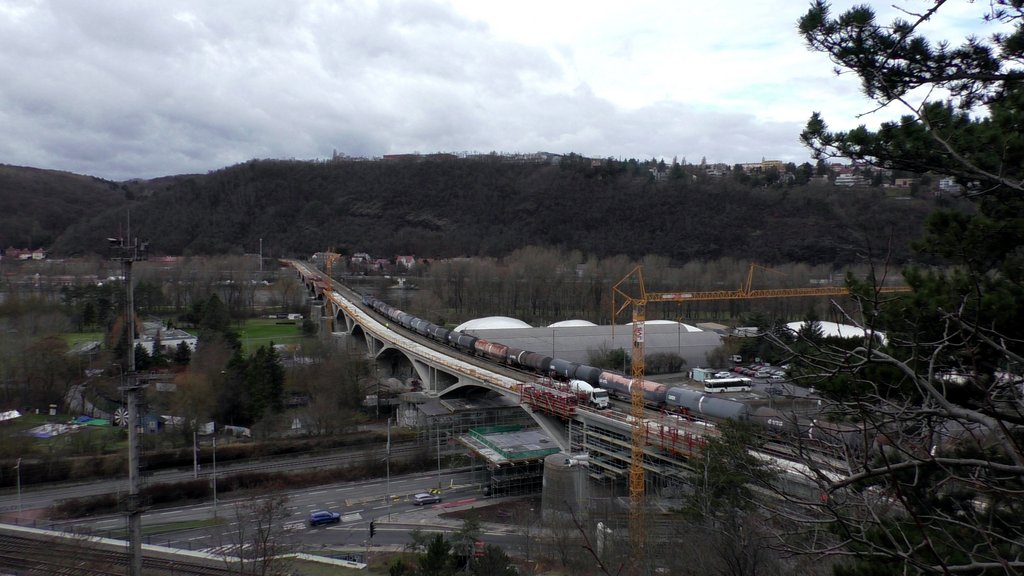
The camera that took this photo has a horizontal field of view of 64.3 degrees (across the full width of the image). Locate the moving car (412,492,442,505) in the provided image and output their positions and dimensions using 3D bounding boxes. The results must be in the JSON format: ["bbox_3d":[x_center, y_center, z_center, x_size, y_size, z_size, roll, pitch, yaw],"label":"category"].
[{"bbox_3d":[-13.743,34.248,132.940,4.400,1.480,1.800,-2,4,-29],"label":"moving car"}]

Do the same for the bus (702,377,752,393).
[{"bbox_3d":[58.865,26.450,220.692,12.200,3.150,2.550,-1,2,-14],"label":"bus"}]

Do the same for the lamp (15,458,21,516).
[{"bbox_3d":[-76.546,30.843,126.317,1.100,8.670,0.500,4,5,41],"label":"lamp"}]

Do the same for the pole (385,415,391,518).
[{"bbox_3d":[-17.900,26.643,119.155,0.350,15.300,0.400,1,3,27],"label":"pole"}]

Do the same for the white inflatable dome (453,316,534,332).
[{"bbox_3d":[-6.709,16.542,330.566,37.000,10.000,38.000,-1,4,-12],"label":"white inflatable dome"}]

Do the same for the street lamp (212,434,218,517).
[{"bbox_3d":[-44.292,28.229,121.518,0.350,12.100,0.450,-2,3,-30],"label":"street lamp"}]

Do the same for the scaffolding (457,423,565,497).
[{"bbox_3d":[-1.061,30.789,146.791,13.000,6.600,20.000,-2,4,-27],"label":"scaffolding"}]

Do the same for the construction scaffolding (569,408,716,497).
[{"bbox_3d":[19.156,25.305,118.140,6.500,11.200,25.000,-2,5,-32],"label":"construction scaffolding"}]

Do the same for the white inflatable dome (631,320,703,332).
[{"bbox_3d":[57.068,17.469,324.386,44.000,9.500,36.000,-1,4,-12],"label":"white inflatable dome"}]

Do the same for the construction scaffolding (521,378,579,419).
[{"bbox_3d":[5.587,17.062,123.000,2.300,3.600,15.300,-1,3,-26],"label":"construction scaffolding"}]

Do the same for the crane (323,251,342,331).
[{"bbox_3d":[-75.039,1.679,338.729,5.000,37.500,24.000,-1,4,-21],"label":"crane"}]

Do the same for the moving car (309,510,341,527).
[{"bbox_3d":[-27.250,33.572,119.290,4.250,1.500,1.800,-1,3,-29],"label":"moving car"}]

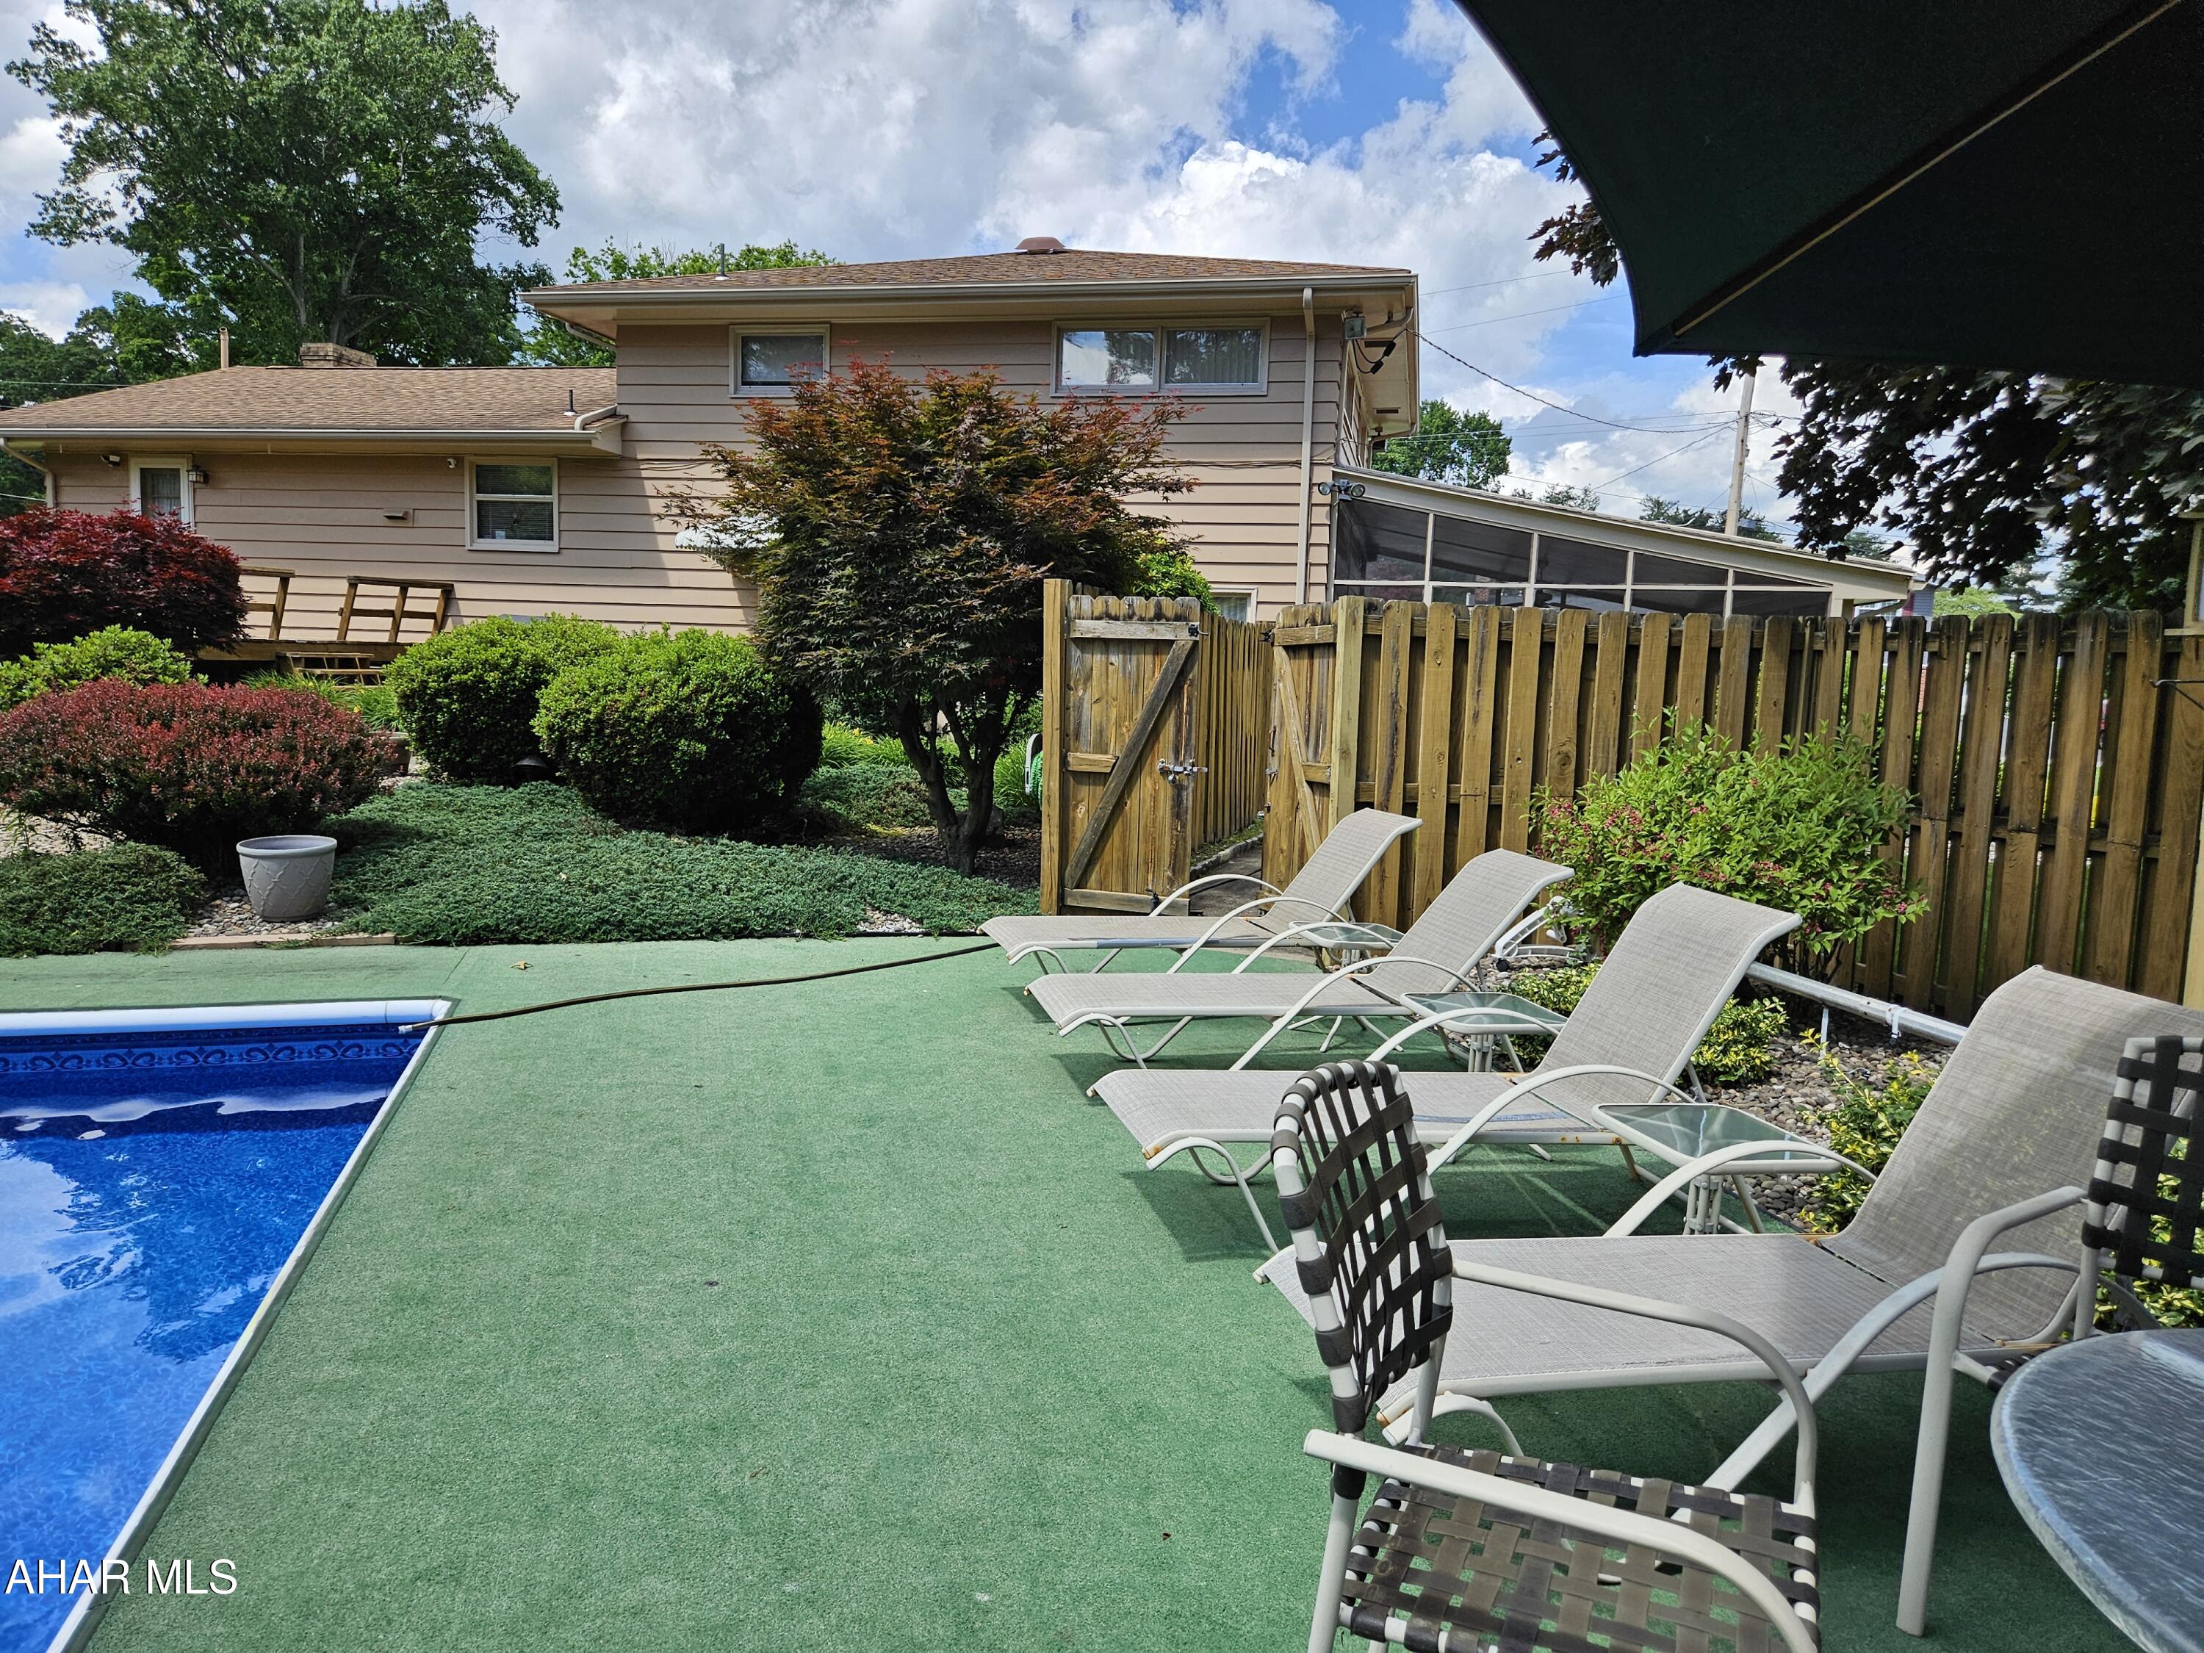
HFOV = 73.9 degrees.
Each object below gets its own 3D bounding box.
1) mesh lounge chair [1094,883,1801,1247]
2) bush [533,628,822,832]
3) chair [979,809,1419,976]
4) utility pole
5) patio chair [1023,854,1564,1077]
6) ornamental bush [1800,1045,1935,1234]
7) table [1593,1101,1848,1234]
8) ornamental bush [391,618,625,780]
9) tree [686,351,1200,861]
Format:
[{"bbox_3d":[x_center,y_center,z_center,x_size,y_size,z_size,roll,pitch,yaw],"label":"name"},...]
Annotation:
[{"bbox_3d":[0.925,0.631,4.034,1.840,0.871,0.620,0,7,-14],"label":"mesh lounge chair"},{"bbox_3d":[-2.956,-0.666,10.200,1.900,1.380,1.750,0,7,-16],"label":"bush"},{"bbox_3d":[0.432,0.353,6.456,1.885,0.824,0.620,0,7,-18],"label":"chair"},{"bbox_3d":[16.375,-8.199,38.000,0.300,10.000,0.300,6,7,22],"label":"utility pole"},{"bbox_3d":[0.705,0.512,5.299,1.907,0.797,0.620,0,7,-15],"label":"patio chair"},{"bbox_3d":[2.148,0.866,3.950,0.550,0.480,0.520,6,8,29],"label":"ornamental bush"},{"bbox_3d":[1.427,0.935,3.469,0.420,0.430,0.420,1,7,-7],"label":"table"},{"bbox_3d":[-4.793,-1.020,11.800,1.850,1.330,1.750,-1,7,-22],"label":"ornamental bush"},{"bbox_3d":[-1.022,-1.332,9.400,3.200,3.200,2.900,1,7,-6],"label":"tree"}]

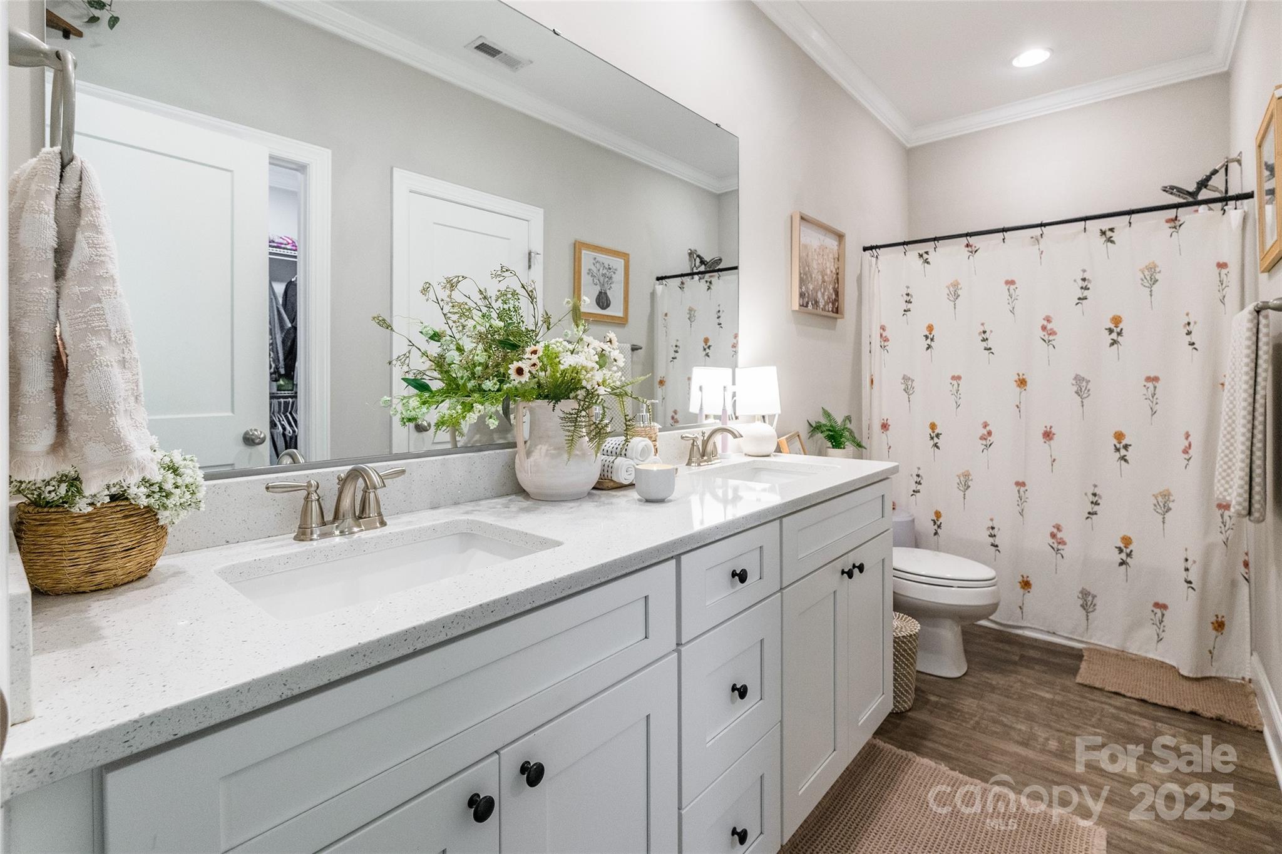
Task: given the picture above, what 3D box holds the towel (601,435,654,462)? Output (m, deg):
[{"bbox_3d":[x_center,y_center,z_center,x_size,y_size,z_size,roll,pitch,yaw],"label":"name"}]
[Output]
[{"bbox_3d":[-0.055,0.050,1.569,0.190,0.073,0.078,4,6,42],"label":"towel"}]

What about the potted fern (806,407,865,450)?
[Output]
[{"bbox_3d":[0.928,0.052,2.691,0.235,0.290,0.240,4,6,42],"label":"potted fern"}]

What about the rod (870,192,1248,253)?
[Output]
[{"bbox_3d":[1.834,-0.958,2.733,1.510,0.030,0.030,4,6,42],"label":"rod"}]

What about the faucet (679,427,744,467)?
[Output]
[{"bbox_3d":[0.256,0.059,1.915,0.158,0.128,0.245,4,6,42],"label":"faucet"}]

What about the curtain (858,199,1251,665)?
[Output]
[{"bbox_3d":[1.792,0.006,2.693,1.490,1.820,0.130,4,6,42],"label":"curtain"}]

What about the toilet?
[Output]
[{"bbox_3d":[1.149,0.623,2.523,0.740,0.740,0.440,4,6,42],"label":"toilet"}]

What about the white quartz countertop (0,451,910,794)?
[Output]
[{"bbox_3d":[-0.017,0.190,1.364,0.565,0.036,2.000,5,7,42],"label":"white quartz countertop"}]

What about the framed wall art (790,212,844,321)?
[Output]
[{"bbox_3d":[0.866,-0.776,2.759,0.045,0.435,0.490,4,6,42],"label":"framed wall art"}]

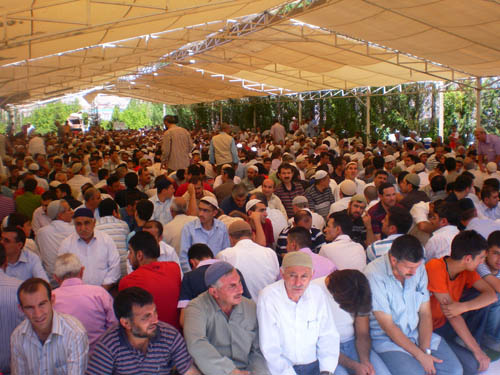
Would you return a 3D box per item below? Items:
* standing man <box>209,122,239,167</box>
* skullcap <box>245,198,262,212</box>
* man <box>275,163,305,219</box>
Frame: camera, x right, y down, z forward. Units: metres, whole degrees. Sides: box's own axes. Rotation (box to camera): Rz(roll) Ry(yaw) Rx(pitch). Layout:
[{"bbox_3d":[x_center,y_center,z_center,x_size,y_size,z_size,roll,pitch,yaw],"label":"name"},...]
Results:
[{"bbox_3d":[-0.455,-0.370,10.004,0.530,1.600,0.380,-1,7,4],"label":"standing man"},{"bbox_3d":[0.032,0.162,4.950,0.180,0.100,0.170,-24,7,15],"label":"skullcap"},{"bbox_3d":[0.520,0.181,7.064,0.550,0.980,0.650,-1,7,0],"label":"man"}]

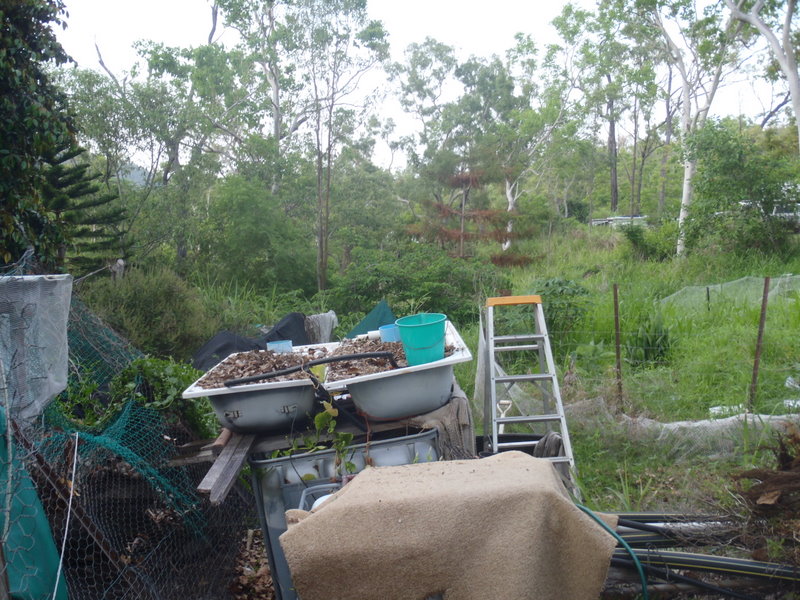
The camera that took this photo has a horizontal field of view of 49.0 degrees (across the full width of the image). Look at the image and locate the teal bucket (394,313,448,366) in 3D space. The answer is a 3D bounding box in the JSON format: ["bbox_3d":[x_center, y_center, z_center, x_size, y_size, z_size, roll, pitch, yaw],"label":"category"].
[{"bbox_3d":[0.127,0.223,4.600,0.272,0.245,0.272,-6,10,0],"label":"teal bucket"}]

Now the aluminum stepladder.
[{"bbox_3d":[0.842,0.648,5.950,0.550,1.370,0.870,-3,3,-3],"label":"aluminum stepladder"}]

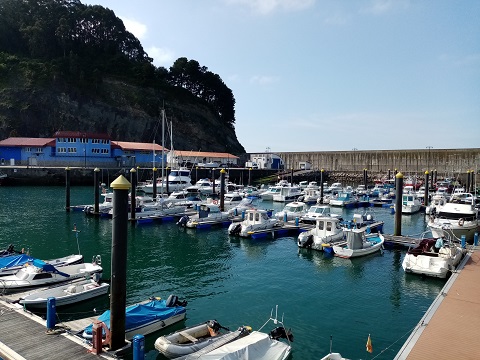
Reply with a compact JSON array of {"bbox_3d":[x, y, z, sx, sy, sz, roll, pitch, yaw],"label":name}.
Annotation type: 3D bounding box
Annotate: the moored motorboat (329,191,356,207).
[{"bbox_3d":[17.730,3.041,60.024,2.300,2.300,6.300,3,3,41],"label":"moored motorboat"}]

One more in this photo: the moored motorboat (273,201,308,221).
[{"bbox_3d":[5.701,3.638,40.621,2.250,2.250,5.900,3,3,40],"label":"moored motorboat"}]

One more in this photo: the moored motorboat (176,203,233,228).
[{"bbox_3d":[-3.995,3.800,41.152,2.300,2.300,7.100,3,3,41],"label":"moored motorboat"}]

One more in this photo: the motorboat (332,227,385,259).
[{"bbox_3d":[8.779,4.313,26.207,4.900,2.050,1.850,-1,3,-45],"label":"motorboat"}]

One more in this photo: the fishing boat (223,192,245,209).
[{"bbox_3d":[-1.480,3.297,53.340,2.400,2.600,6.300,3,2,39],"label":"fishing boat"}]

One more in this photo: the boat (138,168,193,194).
[{"bbox_3d":[-17.258,0.542,84.077,12.800,5.400,4.100,0,3,-41],"label":"boat"}]

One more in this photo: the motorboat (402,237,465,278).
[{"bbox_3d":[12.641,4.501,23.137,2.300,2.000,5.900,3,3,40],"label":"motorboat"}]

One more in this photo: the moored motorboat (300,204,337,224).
[{"bbox_3d":[8.287,3.806,39.004,2.300,2.100,6.200,3,3,41],"label":"moored motorboat"}]

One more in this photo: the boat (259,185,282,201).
[{"bbox_3d":[5.669,2.517,66.018,2.500,2.600,7.000,3,3,40],"label":"boat"}]

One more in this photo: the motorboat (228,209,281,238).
[{"bbox_3d":[1.517,4.097,36.455,2.200,2.250,6.200,3,3,41],"label":"motorboat"}]

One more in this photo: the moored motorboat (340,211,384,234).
[{"bbox_3d":[11.748,4.197,36.376,1.950,1.600,5.600,3,3,40],"label":"moored motorboat"}]

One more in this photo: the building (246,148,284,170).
[{"bbox_3d":[10.315,-7.340,145.829,14.500,6.800,10.000,1,2,-6],"label":"building"}]

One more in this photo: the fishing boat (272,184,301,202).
[{"bbox_3d":[10.048,2.704,73.924,2.900,2.900,8.200,3,3,41],"label":"fishing boat"}]

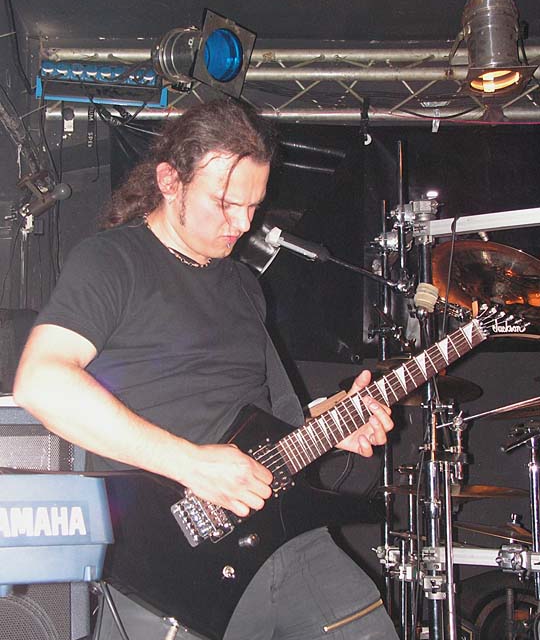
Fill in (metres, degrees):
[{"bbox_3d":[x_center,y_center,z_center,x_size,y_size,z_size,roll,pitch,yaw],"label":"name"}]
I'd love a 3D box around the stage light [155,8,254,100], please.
[{"bbox_3d":[-0.302,-1.018,4.388,0.390,0.265,0.260,13,-1,44],"label":"stage light"}]

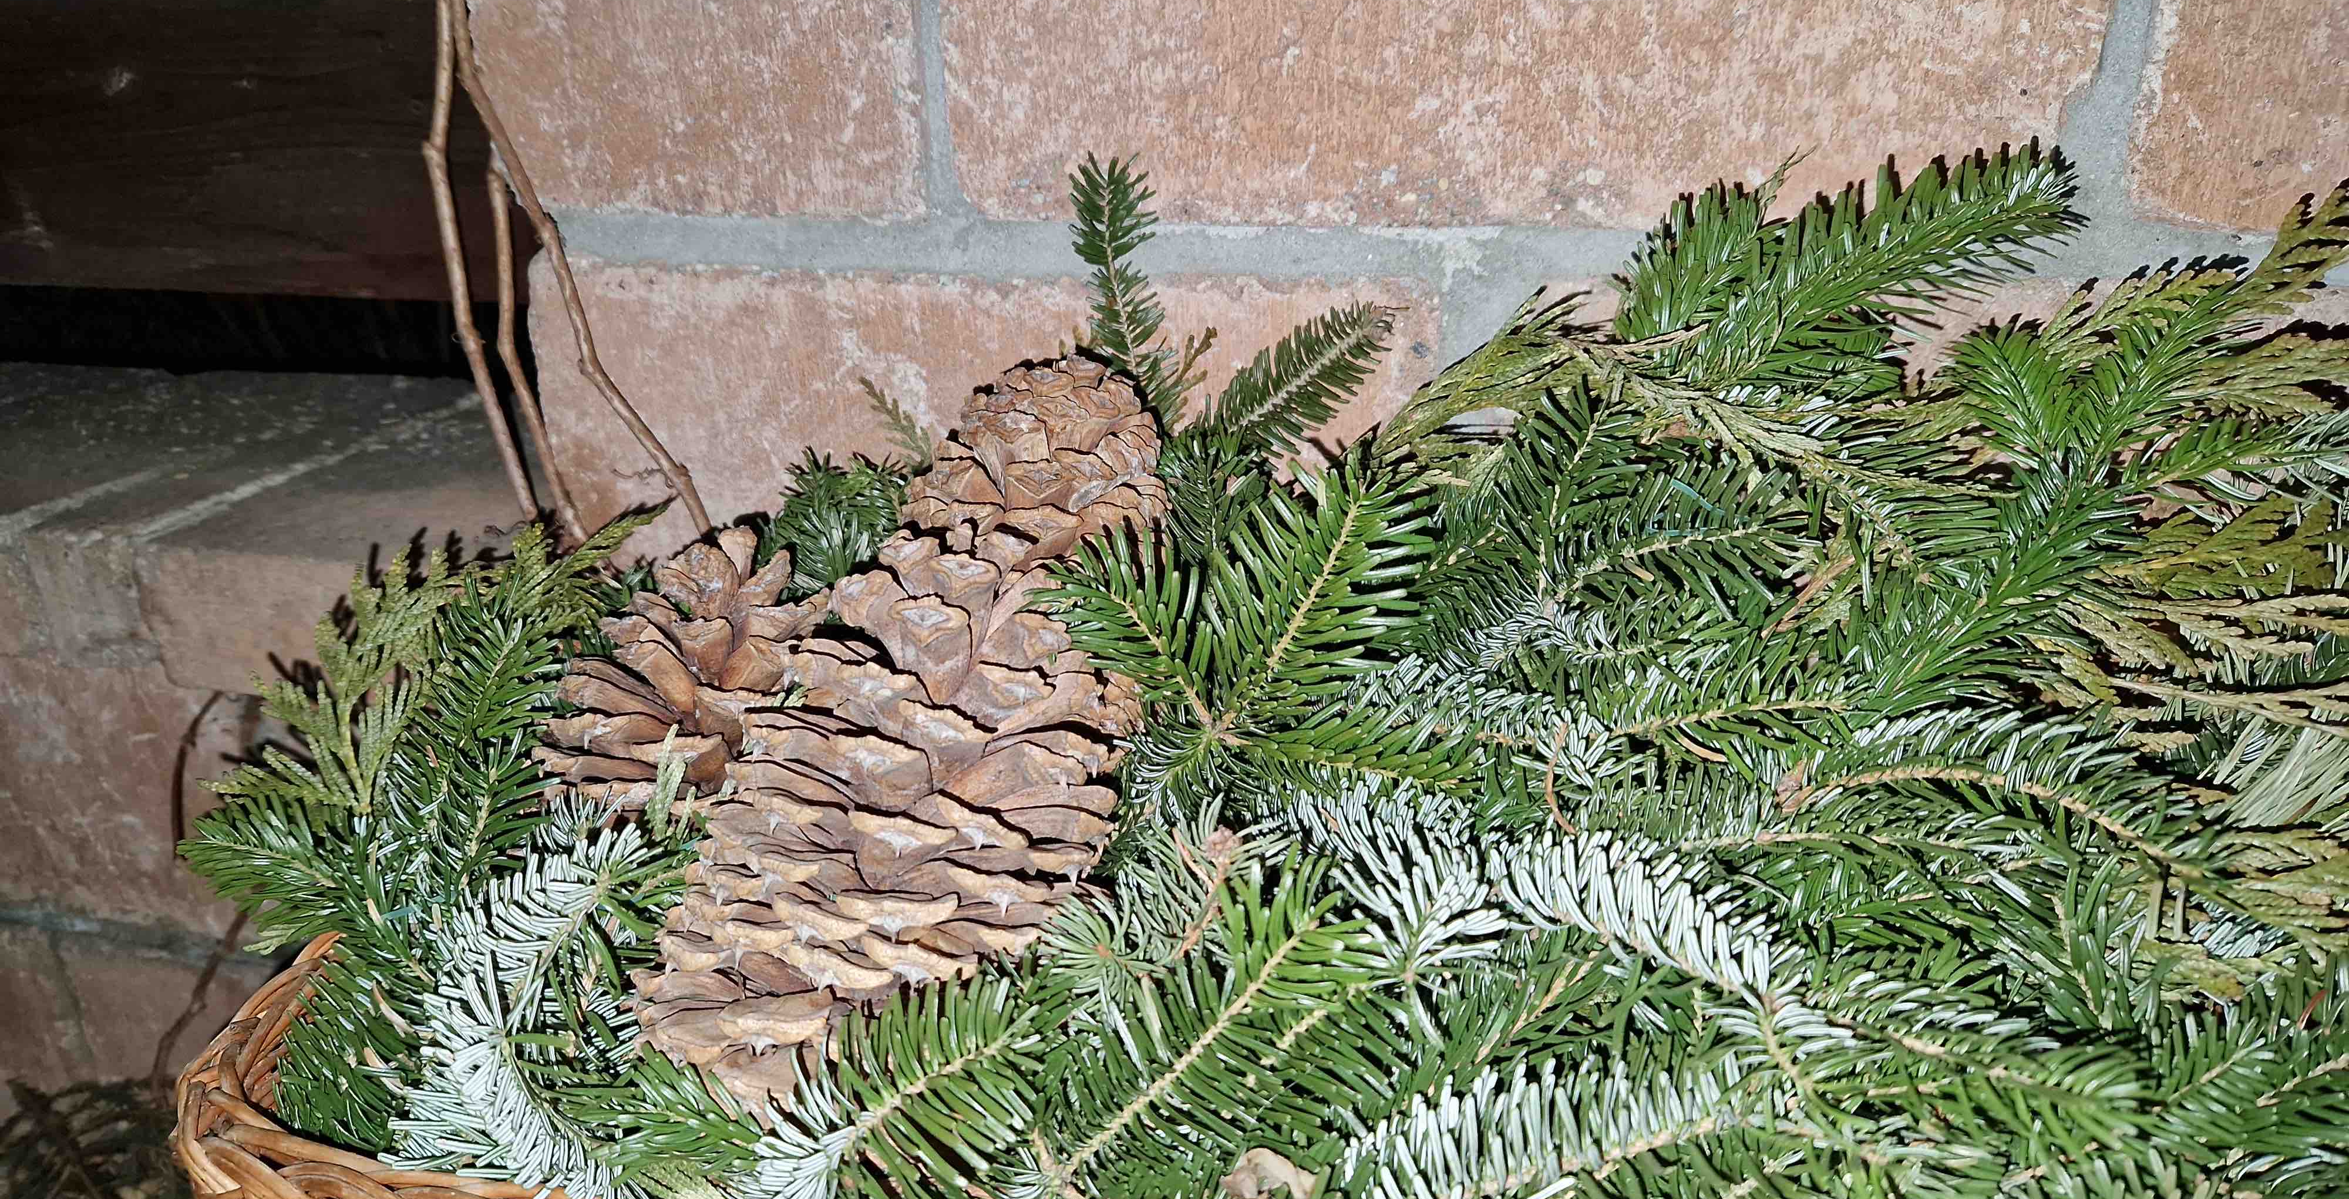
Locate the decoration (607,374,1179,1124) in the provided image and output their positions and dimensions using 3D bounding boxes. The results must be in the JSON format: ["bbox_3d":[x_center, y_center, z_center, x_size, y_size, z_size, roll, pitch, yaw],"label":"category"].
[{"bbox_3d":[-0.060,0.023,0.367,0.083,0.171,0.083,24,-14,-7],"label":"decoration"}]

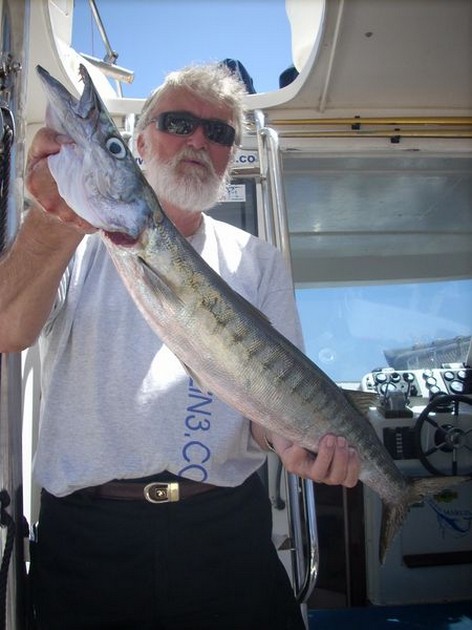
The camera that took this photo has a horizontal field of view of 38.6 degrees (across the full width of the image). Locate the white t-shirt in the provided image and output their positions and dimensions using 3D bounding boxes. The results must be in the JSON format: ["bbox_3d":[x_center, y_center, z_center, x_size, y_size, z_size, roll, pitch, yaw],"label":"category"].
[{"bbox_3d":[-0.115,0.060,1.250,0.500,0.505,0.310,1,-4,-6],"label":"white t-shirt"}]

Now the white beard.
[{"bbox_3d":[-0.091,-0.236,1.205,0.143,0.118,0.110,6,-1,-20],"label":"white beard"}]

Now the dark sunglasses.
[{"bbox_3d":[-0.089,-0.324,1.226,0.145,0.048,0.130,6,-1,-20],"label":"dark sunglasses"}]

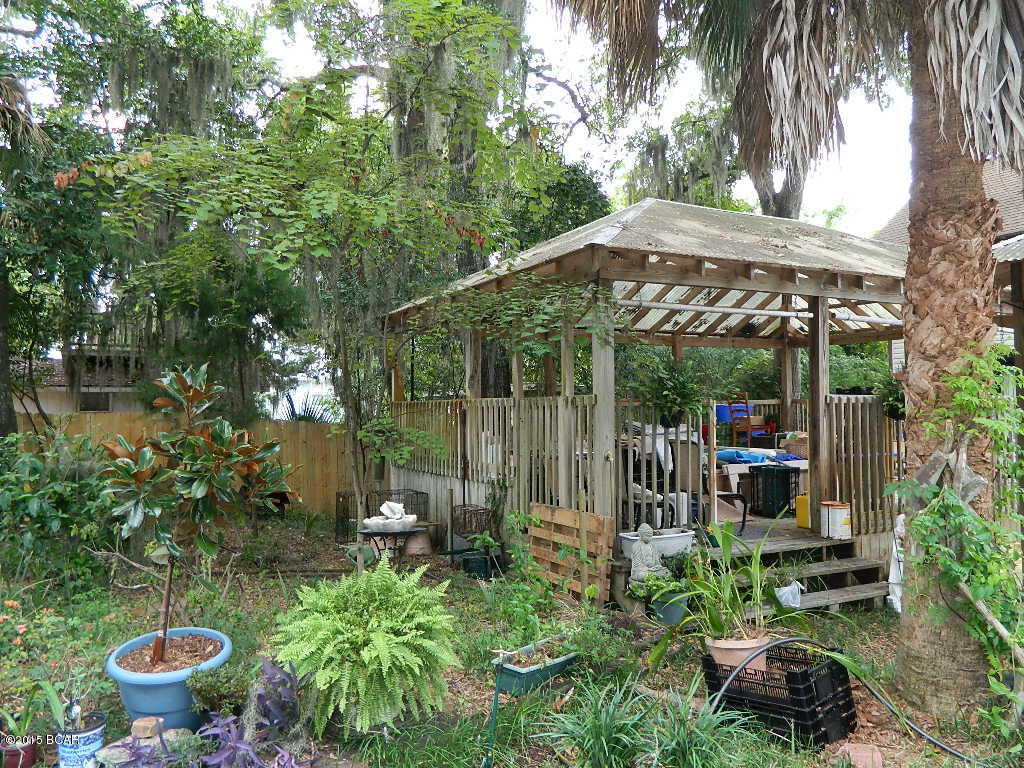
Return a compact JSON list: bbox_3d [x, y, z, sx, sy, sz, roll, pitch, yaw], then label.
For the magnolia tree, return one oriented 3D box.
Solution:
[{"bbox_3d":[-1.580,0.660,3.750,0.900,1.470,0.860,0,-2,0],"label":"magnolia tree"}]

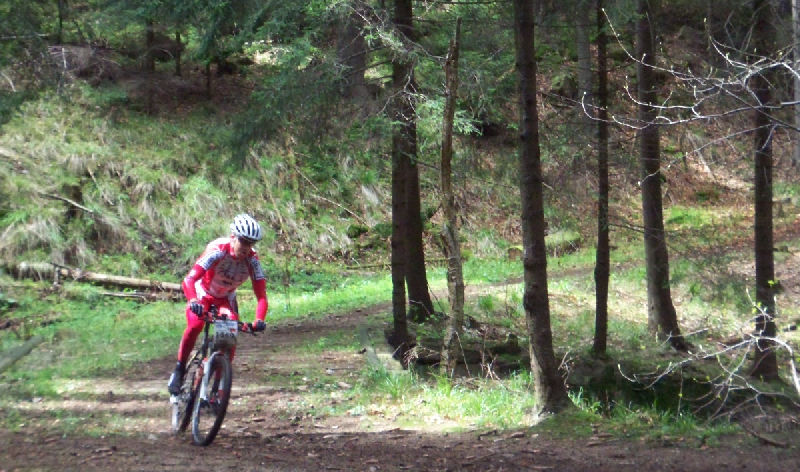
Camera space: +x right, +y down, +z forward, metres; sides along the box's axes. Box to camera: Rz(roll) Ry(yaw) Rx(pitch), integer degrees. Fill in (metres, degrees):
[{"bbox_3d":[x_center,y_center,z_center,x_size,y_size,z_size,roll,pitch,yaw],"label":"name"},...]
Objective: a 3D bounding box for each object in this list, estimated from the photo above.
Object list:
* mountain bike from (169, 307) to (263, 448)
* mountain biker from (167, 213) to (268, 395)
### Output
[{"bbox_3d":[-1.471,1.028,16.300,0.610,1.000,1.740,12,-3,-15],"label":"mountain bike"},{"bbox_3d":[-1.381,0.504,16.350,0.620,1.360,0.900,8,-2,-16],"label":"mountain biker"}]

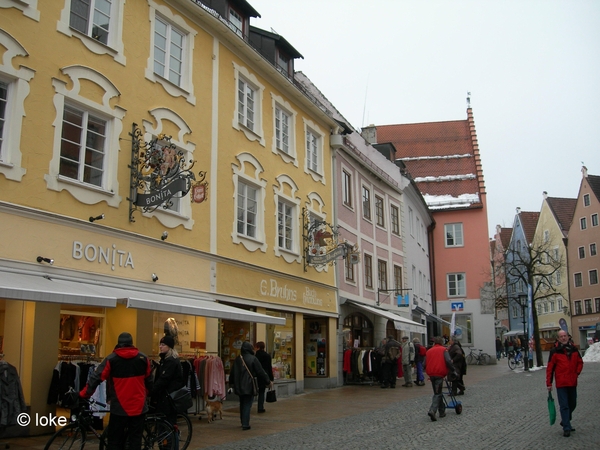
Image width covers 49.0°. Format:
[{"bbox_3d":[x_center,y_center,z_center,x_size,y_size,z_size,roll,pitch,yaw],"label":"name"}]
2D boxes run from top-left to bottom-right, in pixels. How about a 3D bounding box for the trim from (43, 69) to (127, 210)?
[{"bbox_3d":[-4.726,-1.980,14.429,0.180,3.100,2.230,-7,-14,27],"label":"trim"}]

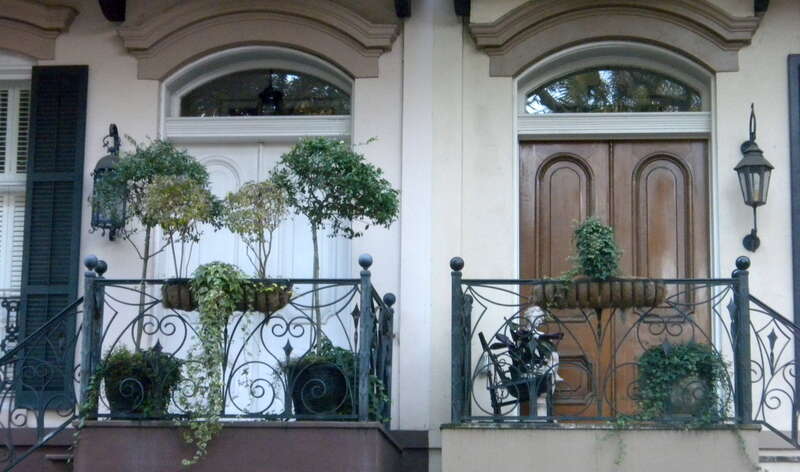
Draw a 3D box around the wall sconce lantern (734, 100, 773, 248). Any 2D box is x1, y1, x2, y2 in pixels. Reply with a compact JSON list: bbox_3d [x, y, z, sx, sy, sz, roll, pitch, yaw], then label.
[{"bbox_3d":[2.630,-0.424,14.649,0.278,1.113,0.420,0,-12,5],"label":"wall sconce lantern"}]

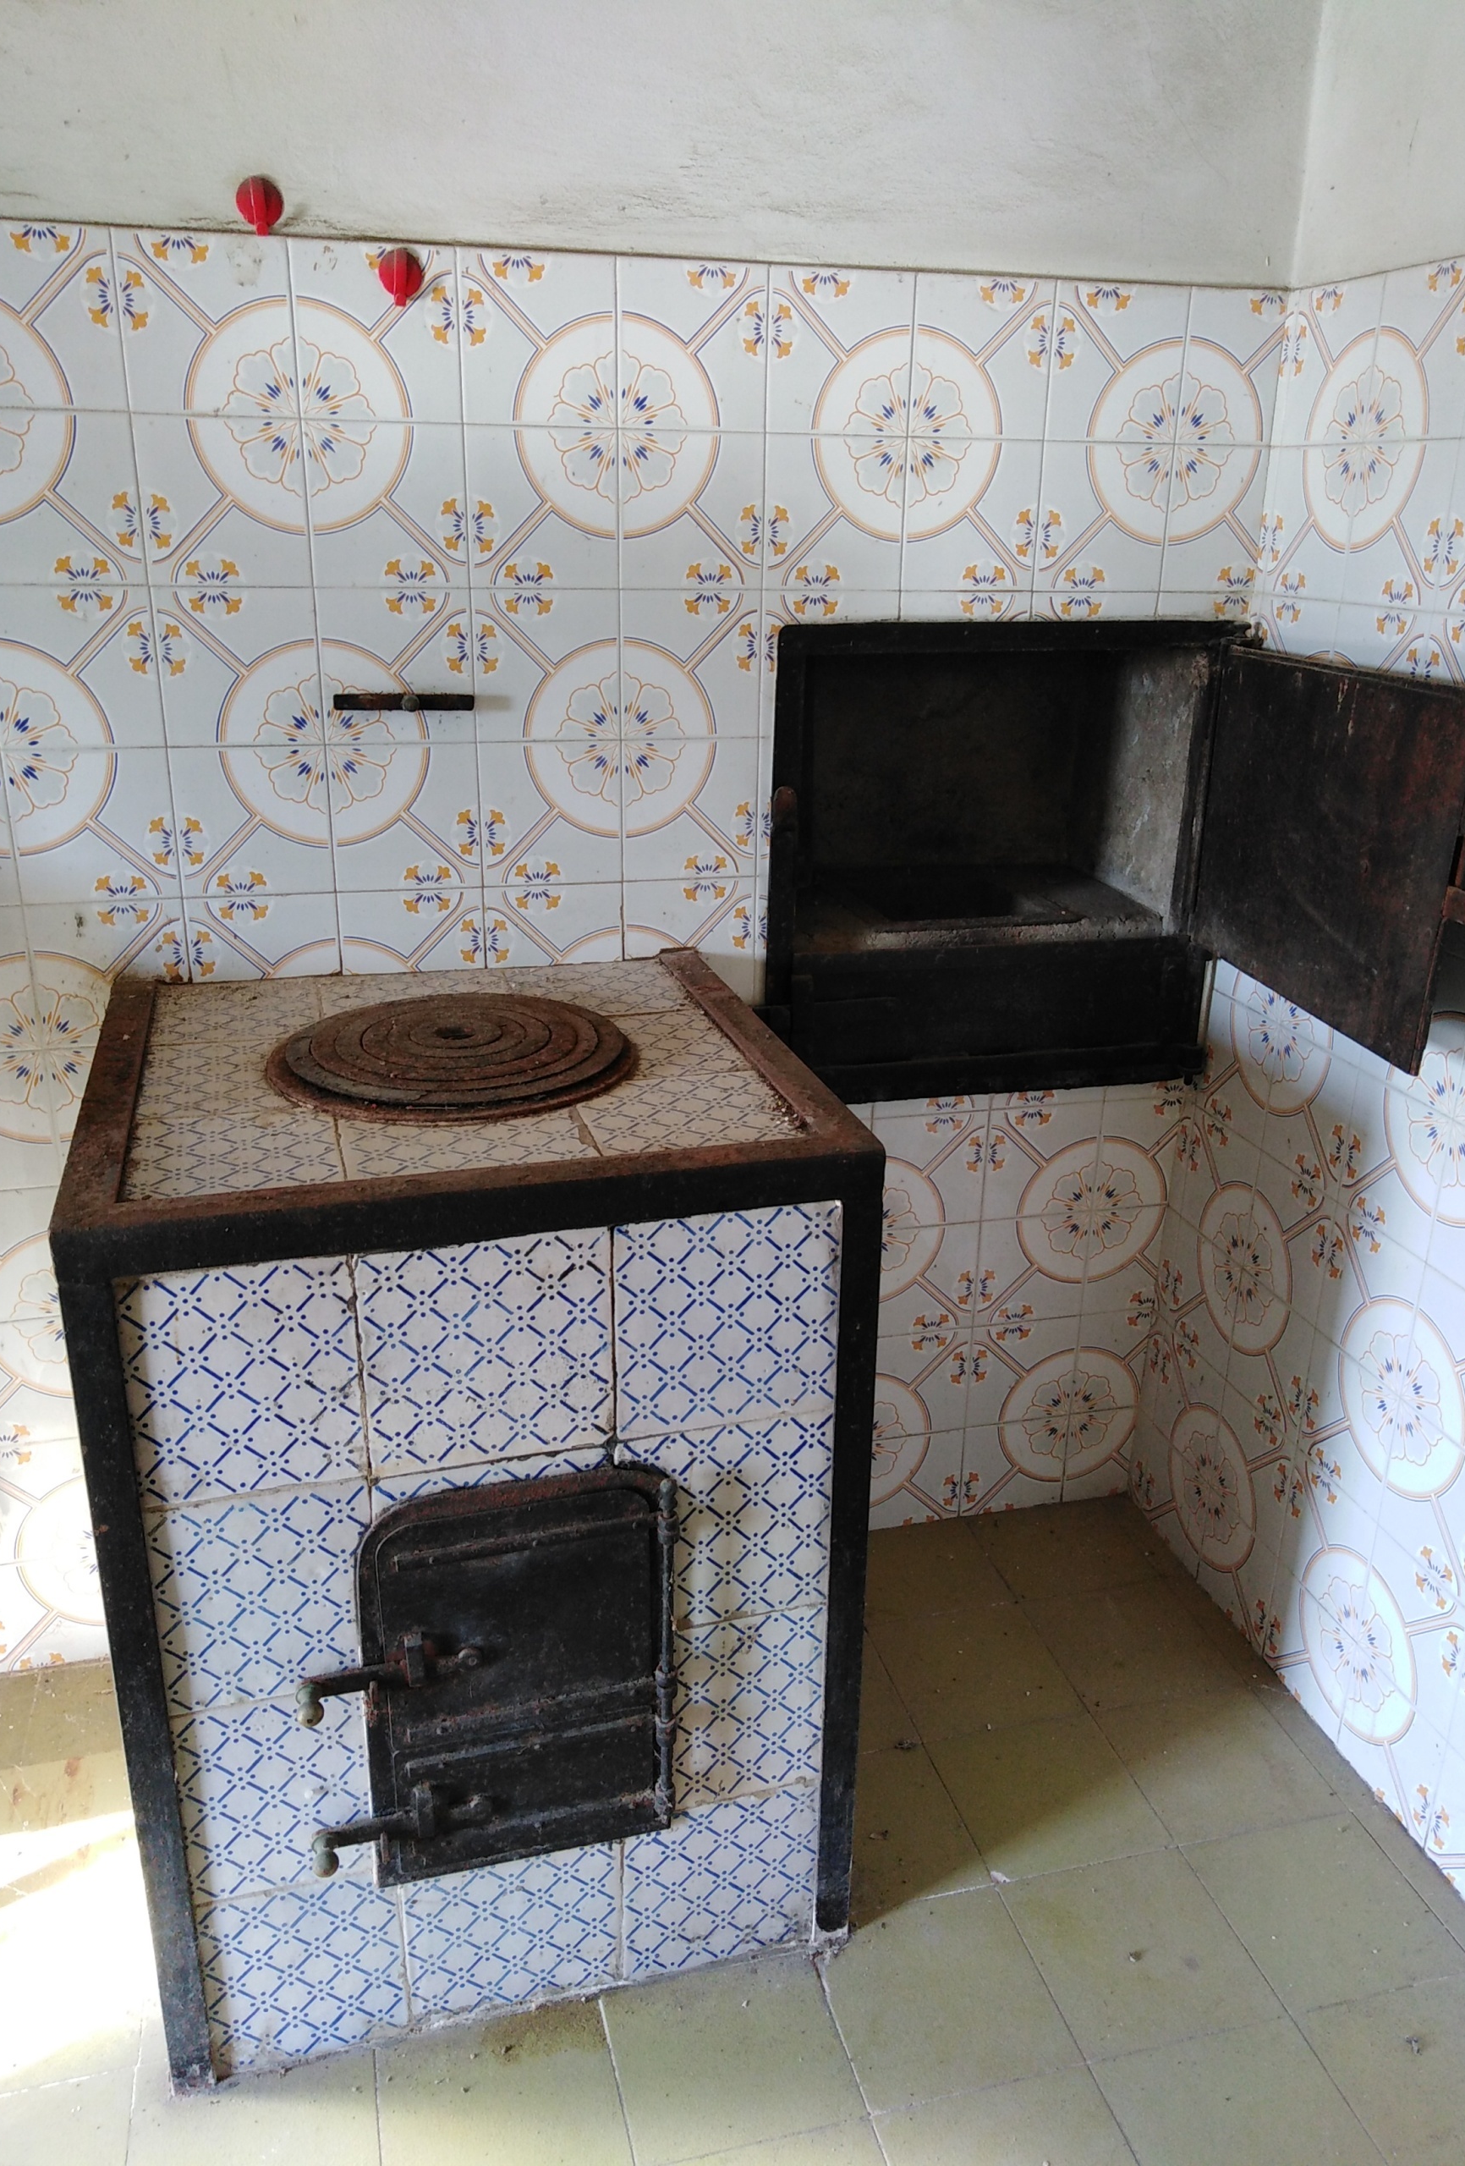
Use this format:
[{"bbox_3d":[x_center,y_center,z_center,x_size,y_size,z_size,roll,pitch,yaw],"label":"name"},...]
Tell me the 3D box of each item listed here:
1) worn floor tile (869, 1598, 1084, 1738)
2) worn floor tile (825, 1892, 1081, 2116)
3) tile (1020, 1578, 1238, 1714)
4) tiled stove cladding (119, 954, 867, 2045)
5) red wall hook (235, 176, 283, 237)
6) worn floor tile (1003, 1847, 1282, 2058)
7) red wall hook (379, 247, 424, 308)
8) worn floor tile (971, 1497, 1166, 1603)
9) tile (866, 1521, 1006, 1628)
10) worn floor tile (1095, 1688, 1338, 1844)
[{"bbox_3d":[0.283,0.688,1.902,0.200,0.012,0.200,-4,21,-14],"label":"worn floor tile"},{"bbox_3d":[0.190,0.837,1.491,0.200,0.012,0.200,-4,21,-14],"label":"worn floor tile"},{"bbox_3d":[0.476,0.674,1.950,0.200,0.012,0.200,-4,21,-14],"label":"tile"},{"bbox_3d":[-0.260,0.357,1.595,0.575,0.800,0.605,-5,21,-15],"label":"tiled stove cladding"},{"bbox_3d":[-0.420,-0.780,1.450,0.040,0.049,0.022,-4,21,-14],"label":"red wall hook"},{"bbox_3d":[0.383,0.823,1.540,0.200,0.012,0.200,-4,21,-14],"label":"worn floor tile"},{"bbox_3d":[-0.304,-0.741,1.497,0.041,0.050,0.022,-4,21,-14],"label":"red wall hook"},{"bbox_3d":[0.428,0.610,2.122,0.200,0.012,0.180,-4,21,-14],"label":"worn floor tile"},{"bbox_3d":[0.235,0.624,2.074,0.200,0.012,0.180,-4,21,-14],"label":"tile"},{"bbox_3d":[0.526,0.742,1.769,0.200,0.012,0.200,-4,21,-14],"label":"worn floor tile"}]

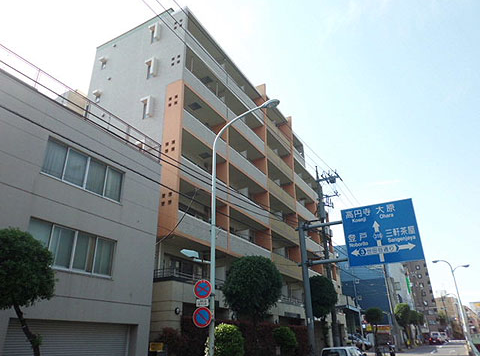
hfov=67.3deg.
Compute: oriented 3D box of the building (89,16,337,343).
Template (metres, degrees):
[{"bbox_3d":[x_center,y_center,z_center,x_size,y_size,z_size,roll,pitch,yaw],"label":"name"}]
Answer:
[{"bbox_3d":[-0.204,4.047,30.242,8.800,21.400,26.200,-15,-28,27],"label":"building"}]

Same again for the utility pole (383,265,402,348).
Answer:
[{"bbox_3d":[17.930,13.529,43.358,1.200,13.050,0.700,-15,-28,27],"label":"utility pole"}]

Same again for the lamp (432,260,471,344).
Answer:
[{"bbox_3d":[24.115,13.748,39.329,3.500,9.900,0.450,-15,-28,27],"label":"lamp"}]

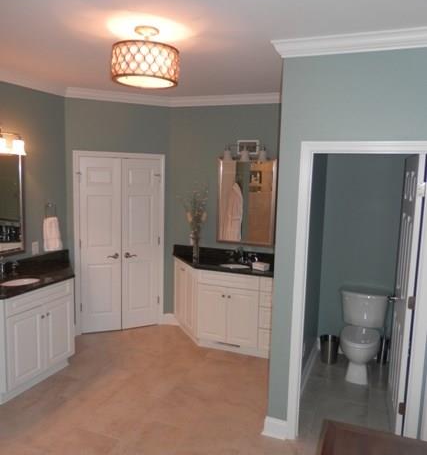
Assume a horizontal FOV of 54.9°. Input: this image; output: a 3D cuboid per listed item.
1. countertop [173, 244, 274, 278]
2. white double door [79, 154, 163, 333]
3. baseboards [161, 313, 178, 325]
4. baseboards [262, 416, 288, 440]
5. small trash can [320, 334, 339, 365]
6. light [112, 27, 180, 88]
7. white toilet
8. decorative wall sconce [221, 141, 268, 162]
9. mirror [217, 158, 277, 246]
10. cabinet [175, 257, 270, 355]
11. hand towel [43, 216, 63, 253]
[{"bbox_3d":[0.154,0.373,4.511,1.530,0.135,0.520,4,8,21],"label":"countertop"},{"bbox_3d":[-1.068,0.207,4.812,0.980,2.060,0.070,-2,8,-24],"label":"white double door"},{"bbox_3d":[-0.531,1.154,5.127,0.190,0.140,0.040,2,7,1],"label":"baseboards"},{"bbox_3d":[0.455,1.448,2.979,0.170,0.145,0.025,4,8,21],"label":"baseboards"},{"bbox_3d":[1.204,1.253,4.244,0.170,0.250,0.170,4,8,21],"label":"small trash can"},{"bbox_3d":[-0.412,-1.053,2.531,0.410,0.305,0.410,1,7,0],"label":"light"},{"bbox_3d":[1.417,1.038,3.945,0.450,0.770,0.690,4,8,21],"label":"white toilet"},{"bbox_3d":[0.338,-0.836,4.490,0.540,0.210,0.160,4,8,21],"label":"decorative wall sconce"},{"bbox_3d":[0.364,-0.281,4.611,0.670,0.955,0.040,4,8,21],"label":"mirror"},{"bbox_3d":[0.168,0.870,4.593,1.500,0.870,0.470,4,8,21],"label":"cabinet"},{"bbox_3d":[-1.663,0.069,4.258,0.090,0.370,0.190,4,8,21],"label":"hand towel"}]

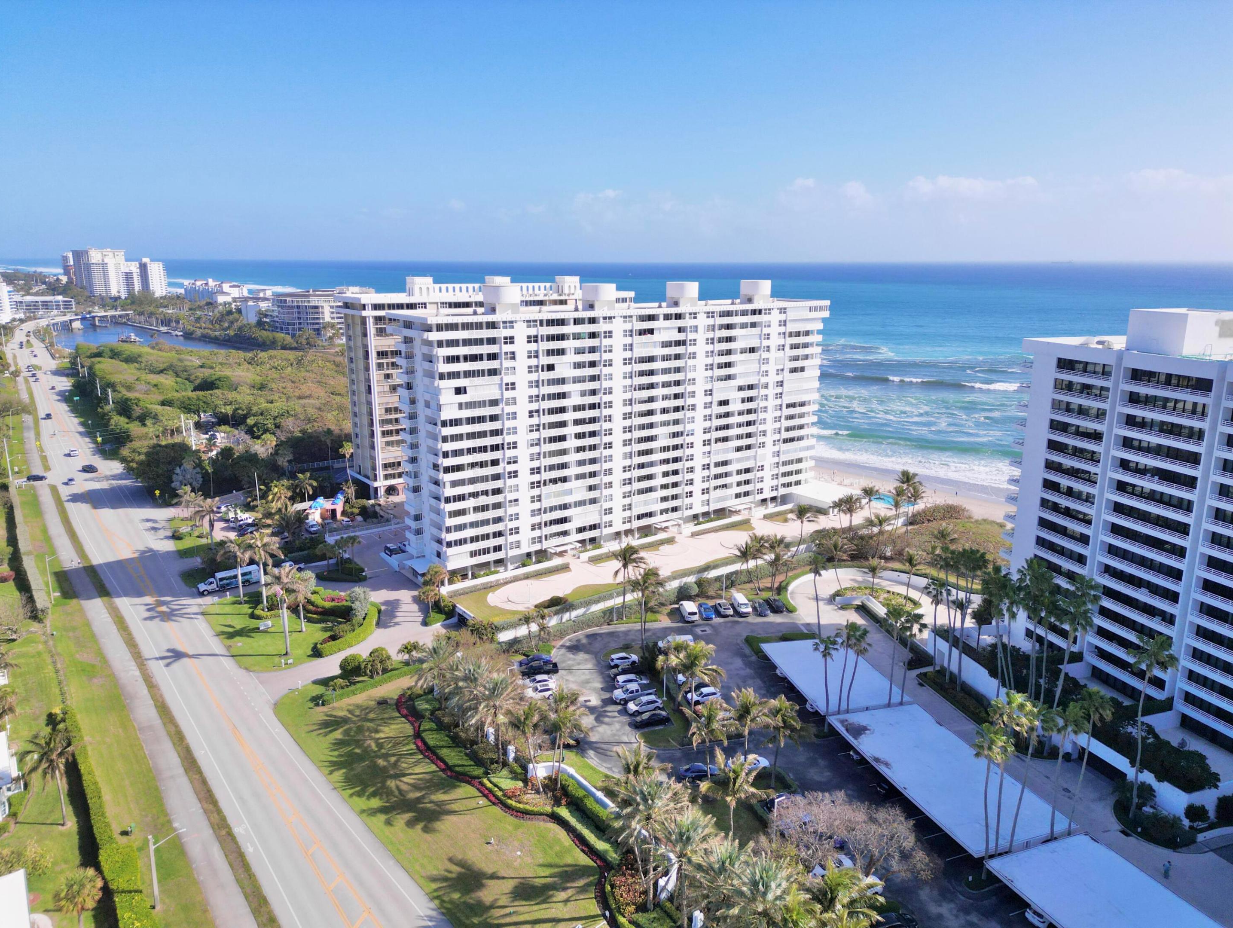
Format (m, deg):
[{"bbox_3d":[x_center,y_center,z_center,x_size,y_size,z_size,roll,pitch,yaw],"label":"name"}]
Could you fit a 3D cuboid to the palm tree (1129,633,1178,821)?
[{"bbox_3d":[53.431,27.147,86.747,4.600,19.800,4.600,0,13,0],"label":"palm tree"}]

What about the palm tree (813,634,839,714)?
[{"bbox_3d":[25.788,26.872,103.783,3.100,12.400,3.100,0,13,0],"label":"palm tree"}]

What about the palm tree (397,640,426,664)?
[{"bbox_3d":[-28.499,26.383,119.740,3.800,3.810,3.800,0,13,0],"label":"palm tree"}]

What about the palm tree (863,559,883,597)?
[{"bbox_3d":[44.574,19.762,148.720,4.000,7.000,4.000,0,13,0],"label":"palm tree"}]

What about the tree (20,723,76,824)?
[{"bbox_3d":[-57.012,31.556,86.955,5.700,11.714,5.700,-10,17,-35],"label":"tree"}]

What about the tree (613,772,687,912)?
[{"bbox_3d":[2.691,34.016,75.825,7.600,12.700,7.600,0,13,0],"label":"tree"}]

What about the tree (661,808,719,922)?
[{"bbox_3d":[6.044,33.663,70.383,5.200,12.790,5.200,0,13,0],"label":"tree"}]

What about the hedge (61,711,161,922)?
[{"bbox_3d":[-54.022,34.744,89.487,2.500,1.500,49.000,-10,17,-37],"label":"hedge"}]

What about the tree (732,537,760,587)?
[{"bbox_3d":[22.656,18.145,149.496,5.800,9.600,5.000,0,13,0],"label":"tree"}]

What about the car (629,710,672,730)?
[{"bbox_3d":[4.340,31.603,107.514,4.800,1.480,1.870,-6,15,-23],"label":"car"}]

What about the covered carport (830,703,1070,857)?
[{"bbox_3d":[35.490,34.286,93.647,12.100,2.700,25.200,-4,14,-17],"label":"covered carport"}]

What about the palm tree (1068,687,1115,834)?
[{"bbox_3d":[44.215,28.918,81.064,4.000,17.240,4.000,0,13,0],"label":"palm tree"}]

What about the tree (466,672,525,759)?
[{"bbox_3d":[-13.330,29.386,97.365,6.200,10.500,6.200,0,13,0],"label":"tree"}]

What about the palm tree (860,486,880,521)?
[{"bbox_3d":[55.565,9.439,187.505,4.400,9.200,4.400,0,13,0],"label":"palm tree"}]

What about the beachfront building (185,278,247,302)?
[{"bbox_3d":[-417.561,-171.465,893.312,32.000,30.000,125.000,-10,17,-37],"label":"beachfront building"}]

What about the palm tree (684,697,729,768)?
[{"bbox_3d":[10.042,30.340,91.375,6.300,12.308,6.300,2,14,7],"label":"palm tree"}]

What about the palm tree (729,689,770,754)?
[{"bbox_3d":[14.777,30.271,96.081,4.800,10.700,4.800,0,13,0],"label":"palm tree"}]

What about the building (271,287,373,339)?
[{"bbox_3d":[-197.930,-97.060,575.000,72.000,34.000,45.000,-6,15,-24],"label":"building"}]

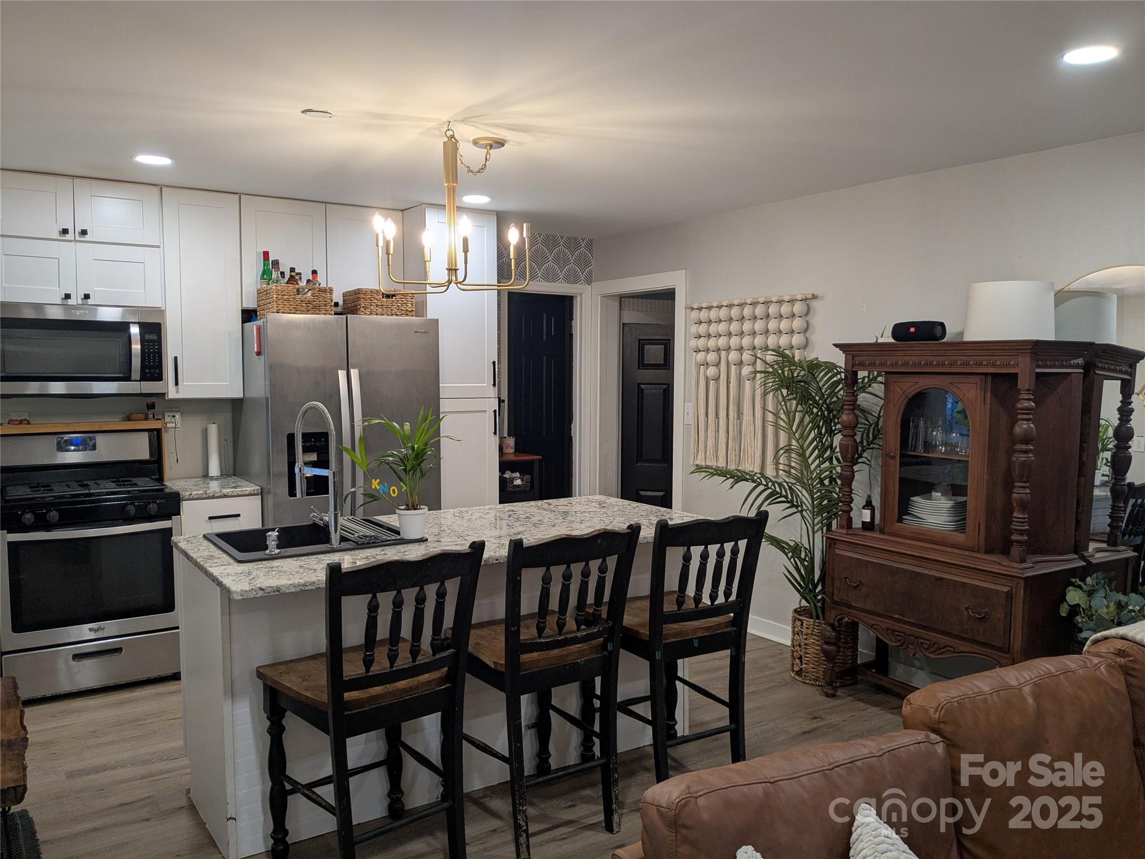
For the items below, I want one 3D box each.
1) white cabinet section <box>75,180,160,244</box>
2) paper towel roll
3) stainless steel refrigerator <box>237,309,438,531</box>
[{"bbox_3d":[-2.309,-1.065,4.505,0.380,0.295,0.330,-3,5,-34],"label":"white cabinet section"},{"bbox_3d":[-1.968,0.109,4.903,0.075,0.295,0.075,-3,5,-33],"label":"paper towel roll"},{"bbox_3d":[-1.300,0.288,4.948,0.910,1.772,0.820,-3,5,-33],"label":"stainless steel refrigerator"}]

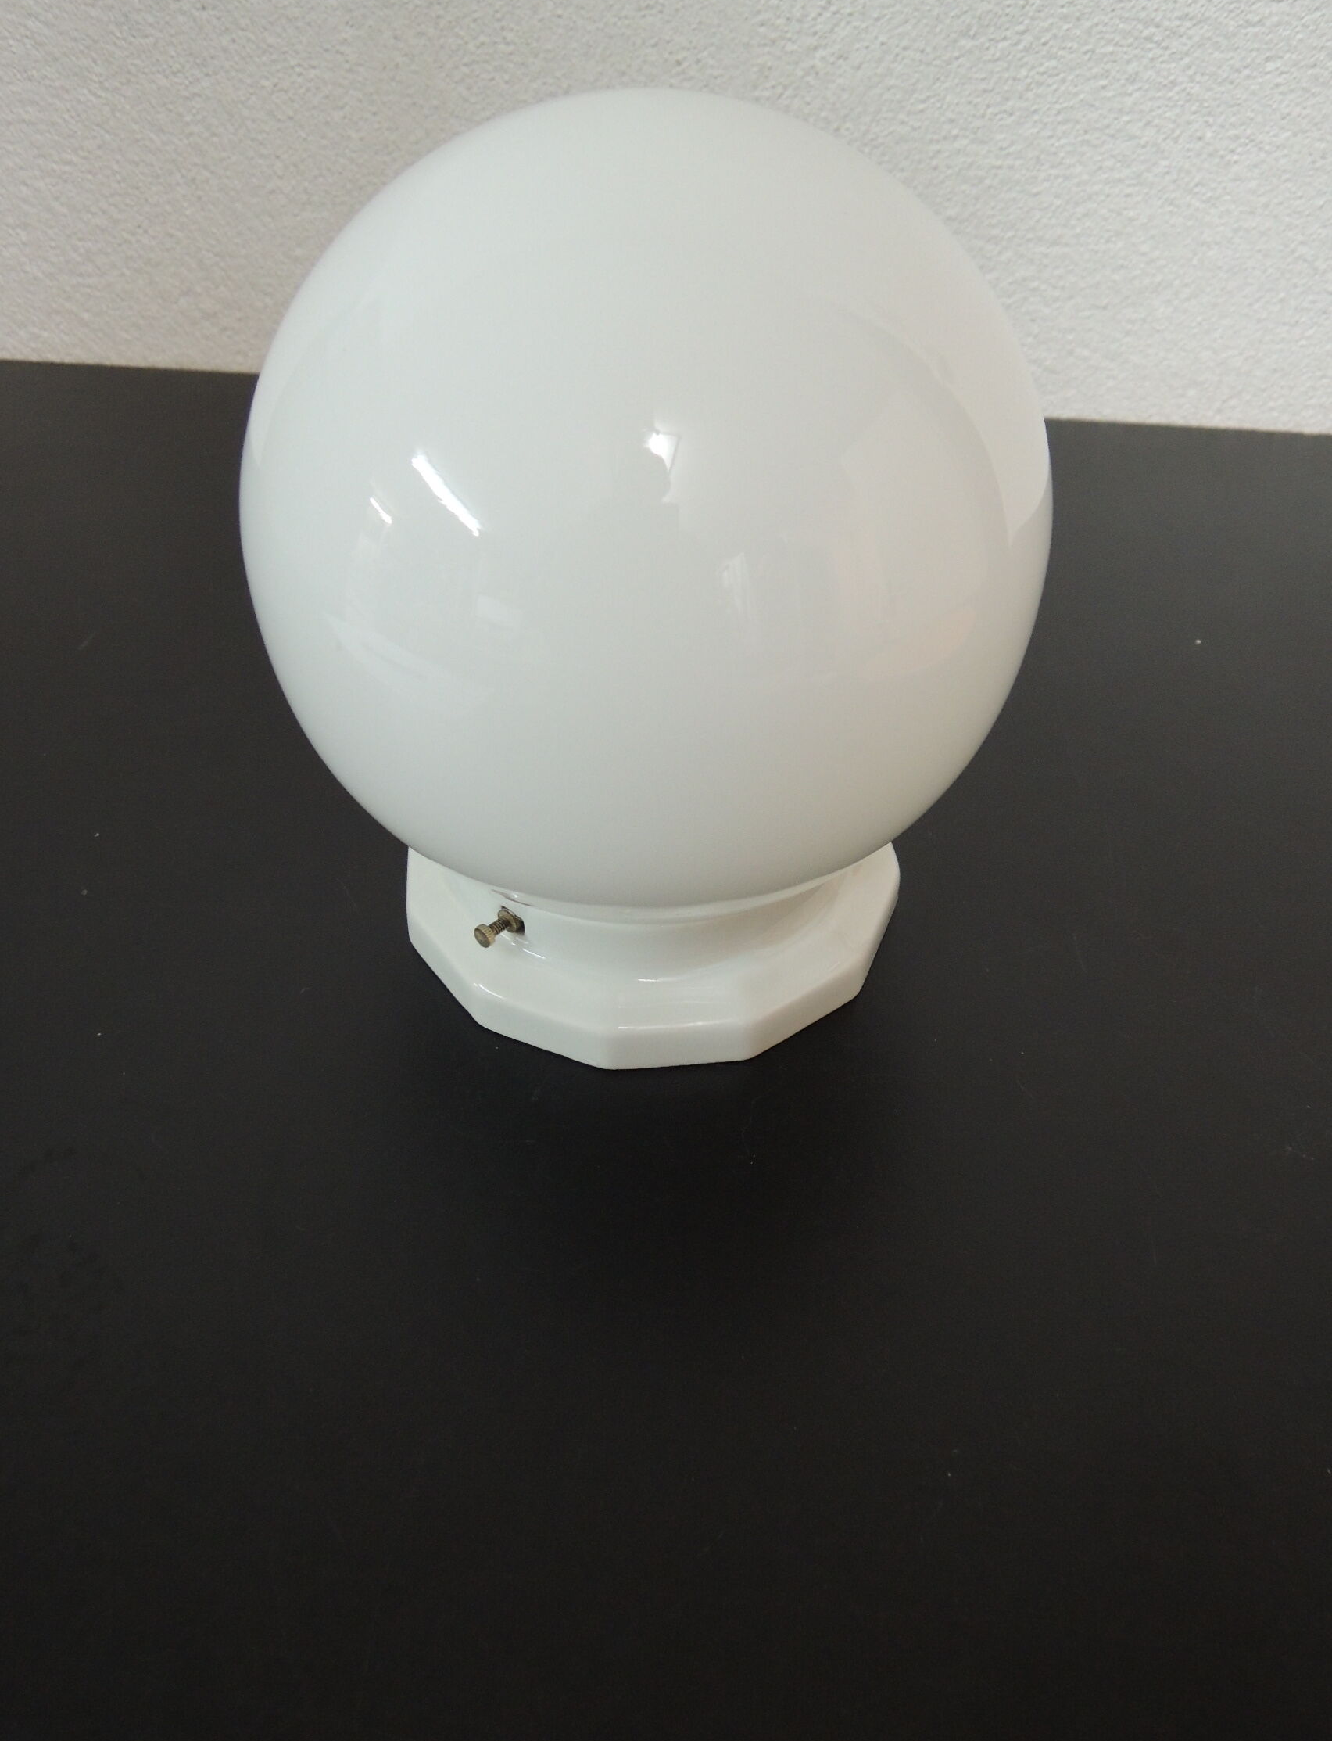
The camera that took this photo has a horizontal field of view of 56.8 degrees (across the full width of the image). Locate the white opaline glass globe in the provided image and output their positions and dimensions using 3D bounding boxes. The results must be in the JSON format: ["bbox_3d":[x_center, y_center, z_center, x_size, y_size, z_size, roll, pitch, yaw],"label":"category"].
[{"bbox_3d":[-0.004,-0.078,0.328,0.200,0.219,0.200,-1,43,0],"label":"white opaline glass globe"}]

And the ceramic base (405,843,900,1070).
[{"bbox_3d":[-0.004,-0.014,0.387,0.157,0.046,0.157,-1,43,0],"label":"ceramic base"}]

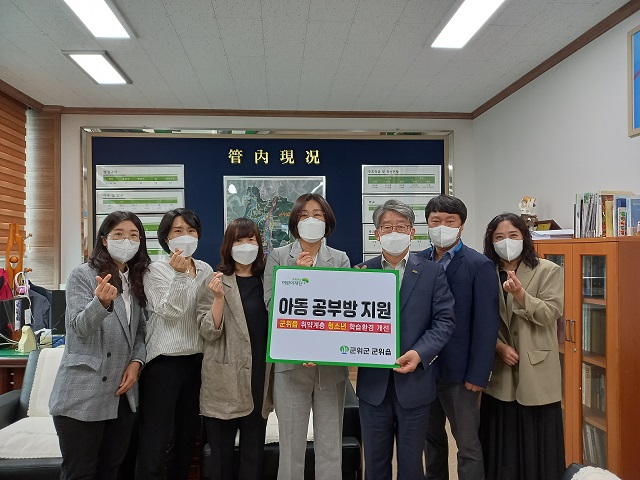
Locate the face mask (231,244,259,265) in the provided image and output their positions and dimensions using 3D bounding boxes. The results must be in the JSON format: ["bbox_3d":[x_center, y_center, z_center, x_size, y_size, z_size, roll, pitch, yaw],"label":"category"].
[{"bbox_3d":[-0.372,0.074,2.310,0.138,0.110,0.088,0,-1,-10],"label":"face mask"}]

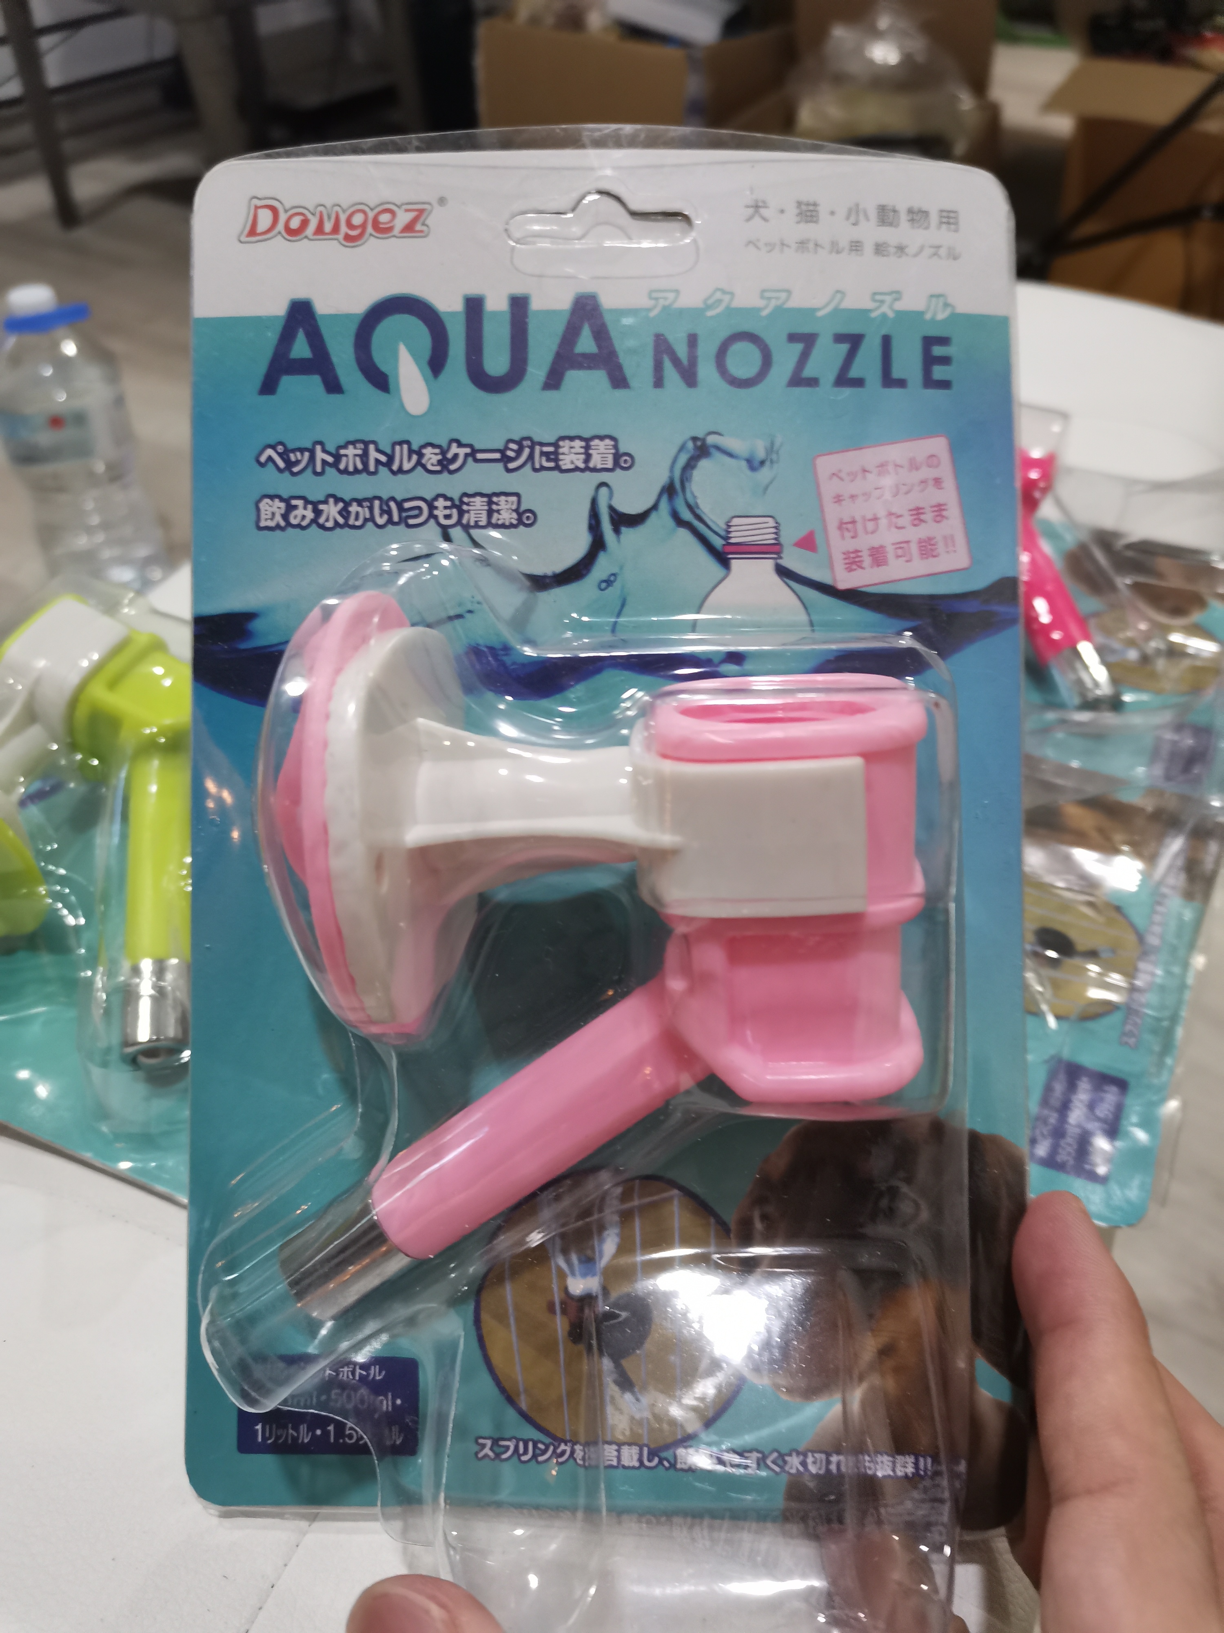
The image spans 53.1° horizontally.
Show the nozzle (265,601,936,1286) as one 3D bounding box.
[{"bbox_3d":[-0.002,0.021,0.175,0.093,0.105,0.061,-1,10,3],"label":"nozzle"}]

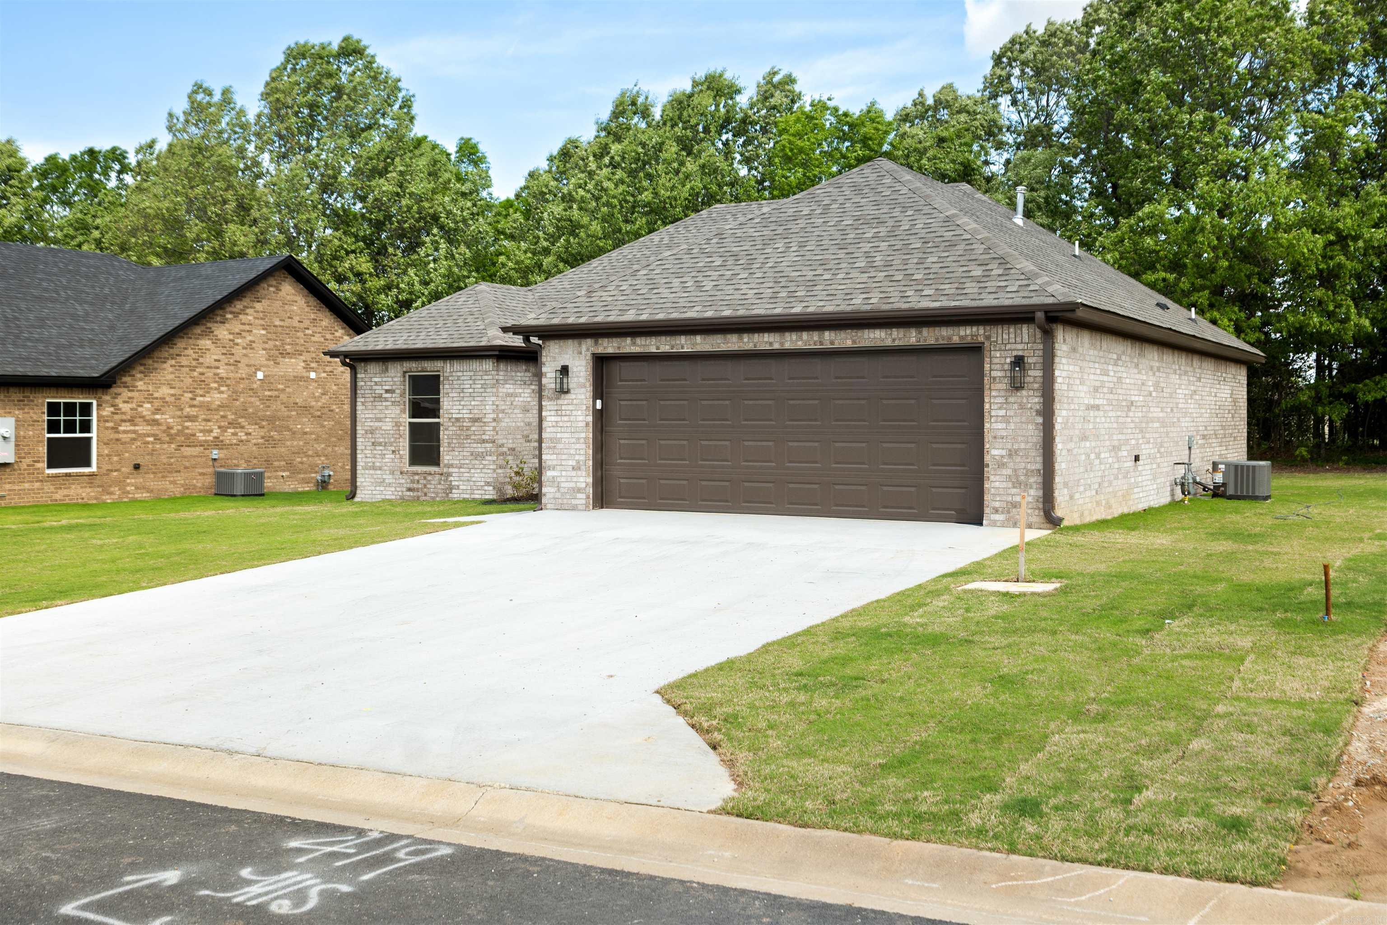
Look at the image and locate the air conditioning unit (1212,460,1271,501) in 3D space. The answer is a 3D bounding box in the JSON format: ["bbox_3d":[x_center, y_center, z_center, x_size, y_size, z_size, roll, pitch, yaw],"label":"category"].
[{"bbox_3d":[8.735,0.284,21.447,0.765,0.600,0.765,1,2,30],"label":"air conditioning unit"}]

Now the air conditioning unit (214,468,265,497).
[{"bbox_3d":[-9.980,0.428,29.702,0.775,0.580,0.775,1,2,30],"label":"air conditioning unit"}]

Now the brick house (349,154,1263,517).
[{"bbox_3d":[1.472,-2.369,24.994,15.150,5.950,15.200,1,2,30],"label":"brick house"}]

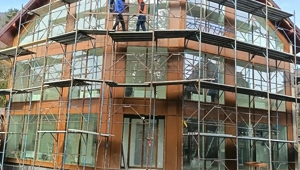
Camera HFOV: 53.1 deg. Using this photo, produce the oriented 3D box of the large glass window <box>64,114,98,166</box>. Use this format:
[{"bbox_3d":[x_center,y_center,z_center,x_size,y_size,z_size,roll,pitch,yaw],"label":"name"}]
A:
[{"bbox_3d":[-3.220,2.583,14.164,1.868,2.355,0.120,-4,-12,31],"label":"large glass window"}]

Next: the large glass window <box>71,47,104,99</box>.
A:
[{"bbox_3d":[-3.088,-0.507,14.730,1.921,2.396,0.120,-4,-12,31],"label":"large glass window"}]

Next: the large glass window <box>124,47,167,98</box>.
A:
[{"bbox_3d":[-0.144,-0.565,13.765,1.878,2.396,0.120,2,-10,2],"label":"large glass window"}]

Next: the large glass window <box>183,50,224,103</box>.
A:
[{"bbox_3d":[2.642,-0.318,14.490,2.390,2.396,0.120,8,-12,-26],"label":"large glass window"}]

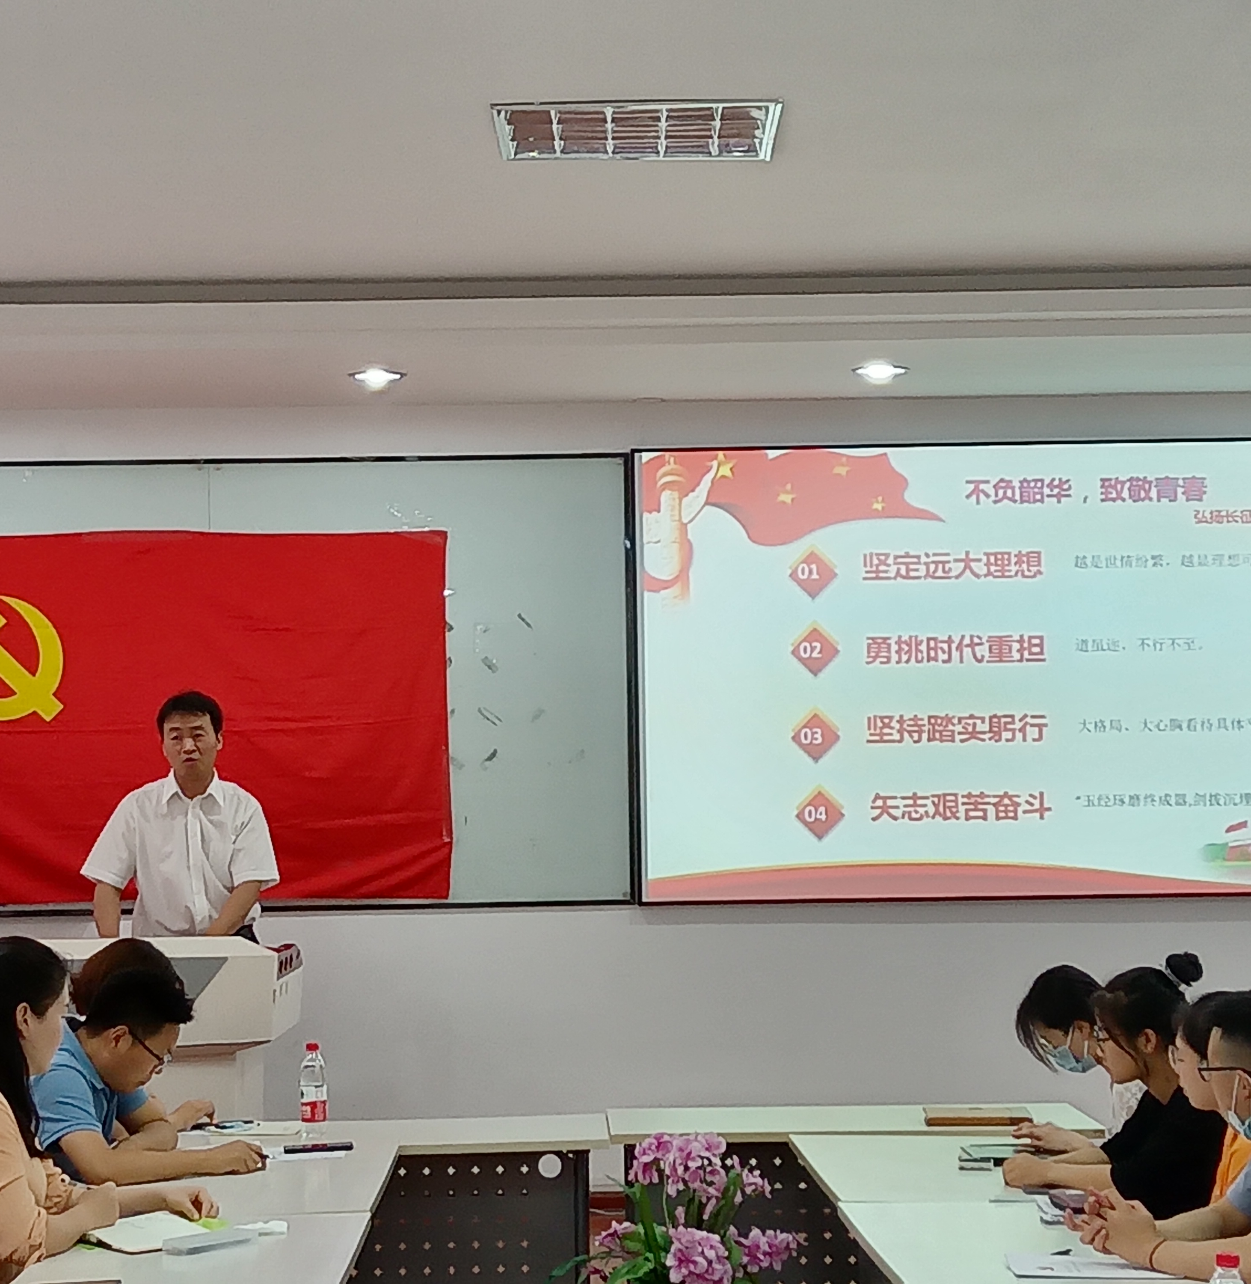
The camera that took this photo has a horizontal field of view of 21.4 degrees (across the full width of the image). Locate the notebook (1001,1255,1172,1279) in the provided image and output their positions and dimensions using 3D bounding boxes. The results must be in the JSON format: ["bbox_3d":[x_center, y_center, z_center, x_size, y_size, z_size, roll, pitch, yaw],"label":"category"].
[{"bbox_3d":[0.811,1.060,5.678,0.290,0.012,0.250,-1,-3,0],"label":"notebook"}]

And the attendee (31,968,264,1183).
[{"bbox_3d":[-1.088,1.333,7.401,0.600,1.200,0.520,-1,-3,6],"label":"attendee"}]

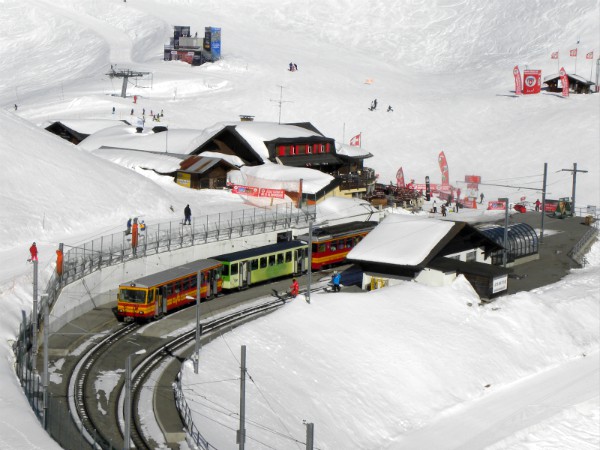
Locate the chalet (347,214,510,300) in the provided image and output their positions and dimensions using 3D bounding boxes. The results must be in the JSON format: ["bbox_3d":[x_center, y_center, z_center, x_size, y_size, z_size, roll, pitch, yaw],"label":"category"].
[{"bbox_3d":[12.971,2.571,115.846,12.000,6.200,14.400,7,9,35],"label":"chalet"}]

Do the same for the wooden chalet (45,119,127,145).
[{"bbox_3d":[-30.118,-12.805,186.000,9.300,5.000,14.800,7,9,35],"label":"wooden chalet"}]

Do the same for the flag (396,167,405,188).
[{"bbox_3d":[14.330,-6.475,185.000,1.100,3.600,0.200,2,7,5],"label":"flag"}]

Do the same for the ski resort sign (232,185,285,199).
[{"bbox_3d":[-4.448,-3.608,140.000,6.100,0.850,0.150,4,7,22],"label":"ski resort sign"}]

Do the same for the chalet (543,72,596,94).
[{"bbox_3d":[52.131,-27.320,251.000,9.000,3.900,7.000,4,7,22],"label":"chalet"}]

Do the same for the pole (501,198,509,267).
[{"bbox_3d":[19.635,0.962,125.000,0.850,7.000,0.300,7,9,35],"label":"pole"}]

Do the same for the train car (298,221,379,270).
[{"bbox_3d":[4.108,2.199,131.933,2.500,3.550,16.000,5,8,27],"label":"train car"}]

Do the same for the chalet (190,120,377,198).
[{"bbox_3d":[-1.815,-8.110,154.142,15.500,8.400,17.400,7,9,35],"label":"chalet"}]

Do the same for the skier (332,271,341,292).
[{"bbox_3d":[3.159,4.915,112.500,0.500,1.800,0.600,6,9,32],"label":"skier"}]

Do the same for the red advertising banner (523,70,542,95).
[{"bbox_3d":[43.996,-27.003,246.000,2.900,4.600,2.300,4,7,22],"label":"red advertising banner"}]

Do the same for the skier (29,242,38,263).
[{"bbox_3d":[-22.917,2.369,112.000,0.500,1.740,0.600,4,8,18],"label":"skier"}]

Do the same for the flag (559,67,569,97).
[{"bbox_3d":[48.332,-26.180,238.000,1.400,5.400,0.250,1,7,0],"label":"flag"}]

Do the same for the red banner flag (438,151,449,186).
[{"bbox_3d":[20.796,-8.098,188.000,1.500,5.400,0.250,1,7,0],"label":"red banner flag"}]

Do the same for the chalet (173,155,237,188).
[{"bbox_3d":[-10.285,-5.632,143.000,5.200,3.400,4.300,-5,10,-45],"label":"chalet"}]

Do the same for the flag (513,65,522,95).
[{"bbox_3d":[40.823,-27.215,244.000,1.400,5.400,0.200,3,7,12],"label":"flag"}]

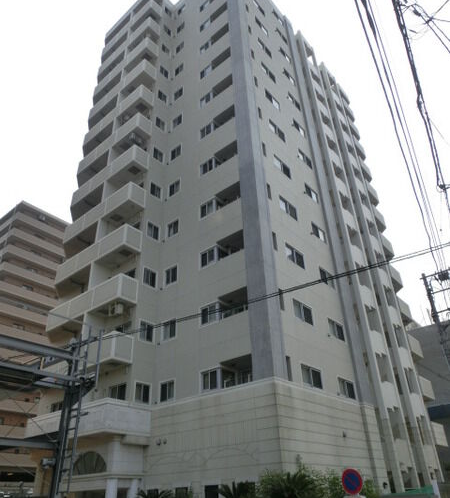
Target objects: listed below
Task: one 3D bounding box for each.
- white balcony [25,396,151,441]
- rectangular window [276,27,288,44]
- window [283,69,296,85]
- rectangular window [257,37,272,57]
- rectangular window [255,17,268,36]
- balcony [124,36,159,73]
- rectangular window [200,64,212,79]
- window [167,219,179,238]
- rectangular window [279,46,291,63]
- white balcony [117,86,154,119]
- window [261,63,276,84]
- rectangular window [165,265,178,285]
[{"bbox_3d":[-6.740,8.611,20.006,6.840,1.310,2.400,-26,-39,33],"label":"white balcony"},{"bbox_3d":[4.700,-17.431,34.172,0.120,0.750,1.520,-26,-39,33],"label":"rectangular window"},{"bbox_3d":[4.916,-13.042,31.635,0.120,0.900,1.450,-27,-40,33],"label":"window"},{"bbox_3d":[2.919,-14.579,30.239,0.140,0.784,1.600,-26,-39,33],"label":"rectangular window"},{"bbox_3d":[2.829,-16.932,31.685,0.120,0.813,1.558,-26,-40,32],"label":"rectangular window"},{"bbox_3d":[-6.399,-14.725,32.190,2.512,1.360,1.152,-26,-39,33],"label":"balcony"},{"bbox_3d":[-1.236,-11.797,27.679,0.900,0.870,0.120,-27,-40,33],"label":"rectangular window"},{"bbox_3d":[-2.863,-1.098,22.858,0.900,0.950,0.120,-27,-40,33],"label":"window"},{"bbox_3d":[4.789,-15.479,33.190,0.120,0.900,1.450,-27,-40,33],"label":"rectangular window"},{"bbox_3d":[-6.070,-9.829,28.560,2.420,1.340,1.150,-26,-39,33],"label":"white balcony"},{"bbox_3d":[3.030,-12.006,28.459,0.120,0.813,1.558,-26,-40,32],"label":"window"},{"bbox_3d":[-2.754,1.377,21.625,0.858,0.819,0.120,-26,-40,32],"label":"rectangular window"}]

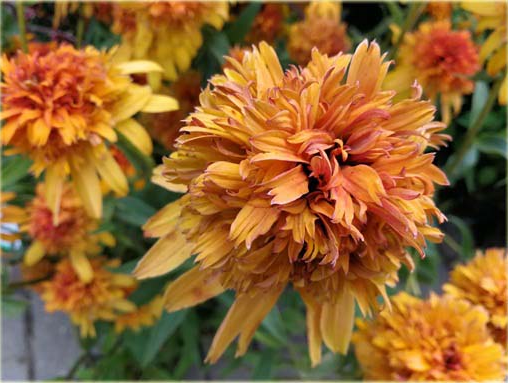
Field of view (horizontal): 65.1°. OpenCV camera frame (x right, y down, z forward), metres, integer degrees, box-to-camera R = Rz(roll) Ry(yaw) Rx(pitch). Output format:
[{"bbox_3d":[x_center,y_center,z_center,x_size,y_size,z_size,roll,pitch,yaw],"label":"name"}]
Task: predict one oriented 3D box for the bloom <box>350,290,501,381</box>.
[{"bbox_3d":[0.114,0.104,0.260,0.098,0.078,0.075,-5,29,-9],"label":"bloom"}]

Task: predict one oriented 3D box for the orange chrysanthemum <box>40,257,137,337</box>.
[{"bbox_3d":[-0.166,0.105,0.400,0.095,0.068,0.068,9,30,16],"label":"orange chrysanthemum"}]

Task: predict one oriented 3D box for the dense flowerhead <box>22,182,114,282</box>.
[{"bbox_3d":[-0.177,0.039,0.380,0.088,0.078,0.066,11,30,19],"label":"dense flowerhead"}]

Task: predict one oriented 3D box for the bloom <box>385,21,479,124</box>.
[{"bbox_3d":[0.189,-0.127,0.420,0.093,0.092,0.070,-6,29,-11],"label":"bloom"}]

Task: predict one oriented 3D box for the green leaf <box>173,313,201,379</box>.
[{"bbox_3d":[-0.075,0.174,0.450,0.030,0.068,0.030,0,28,0],"label":"green leaf"}]

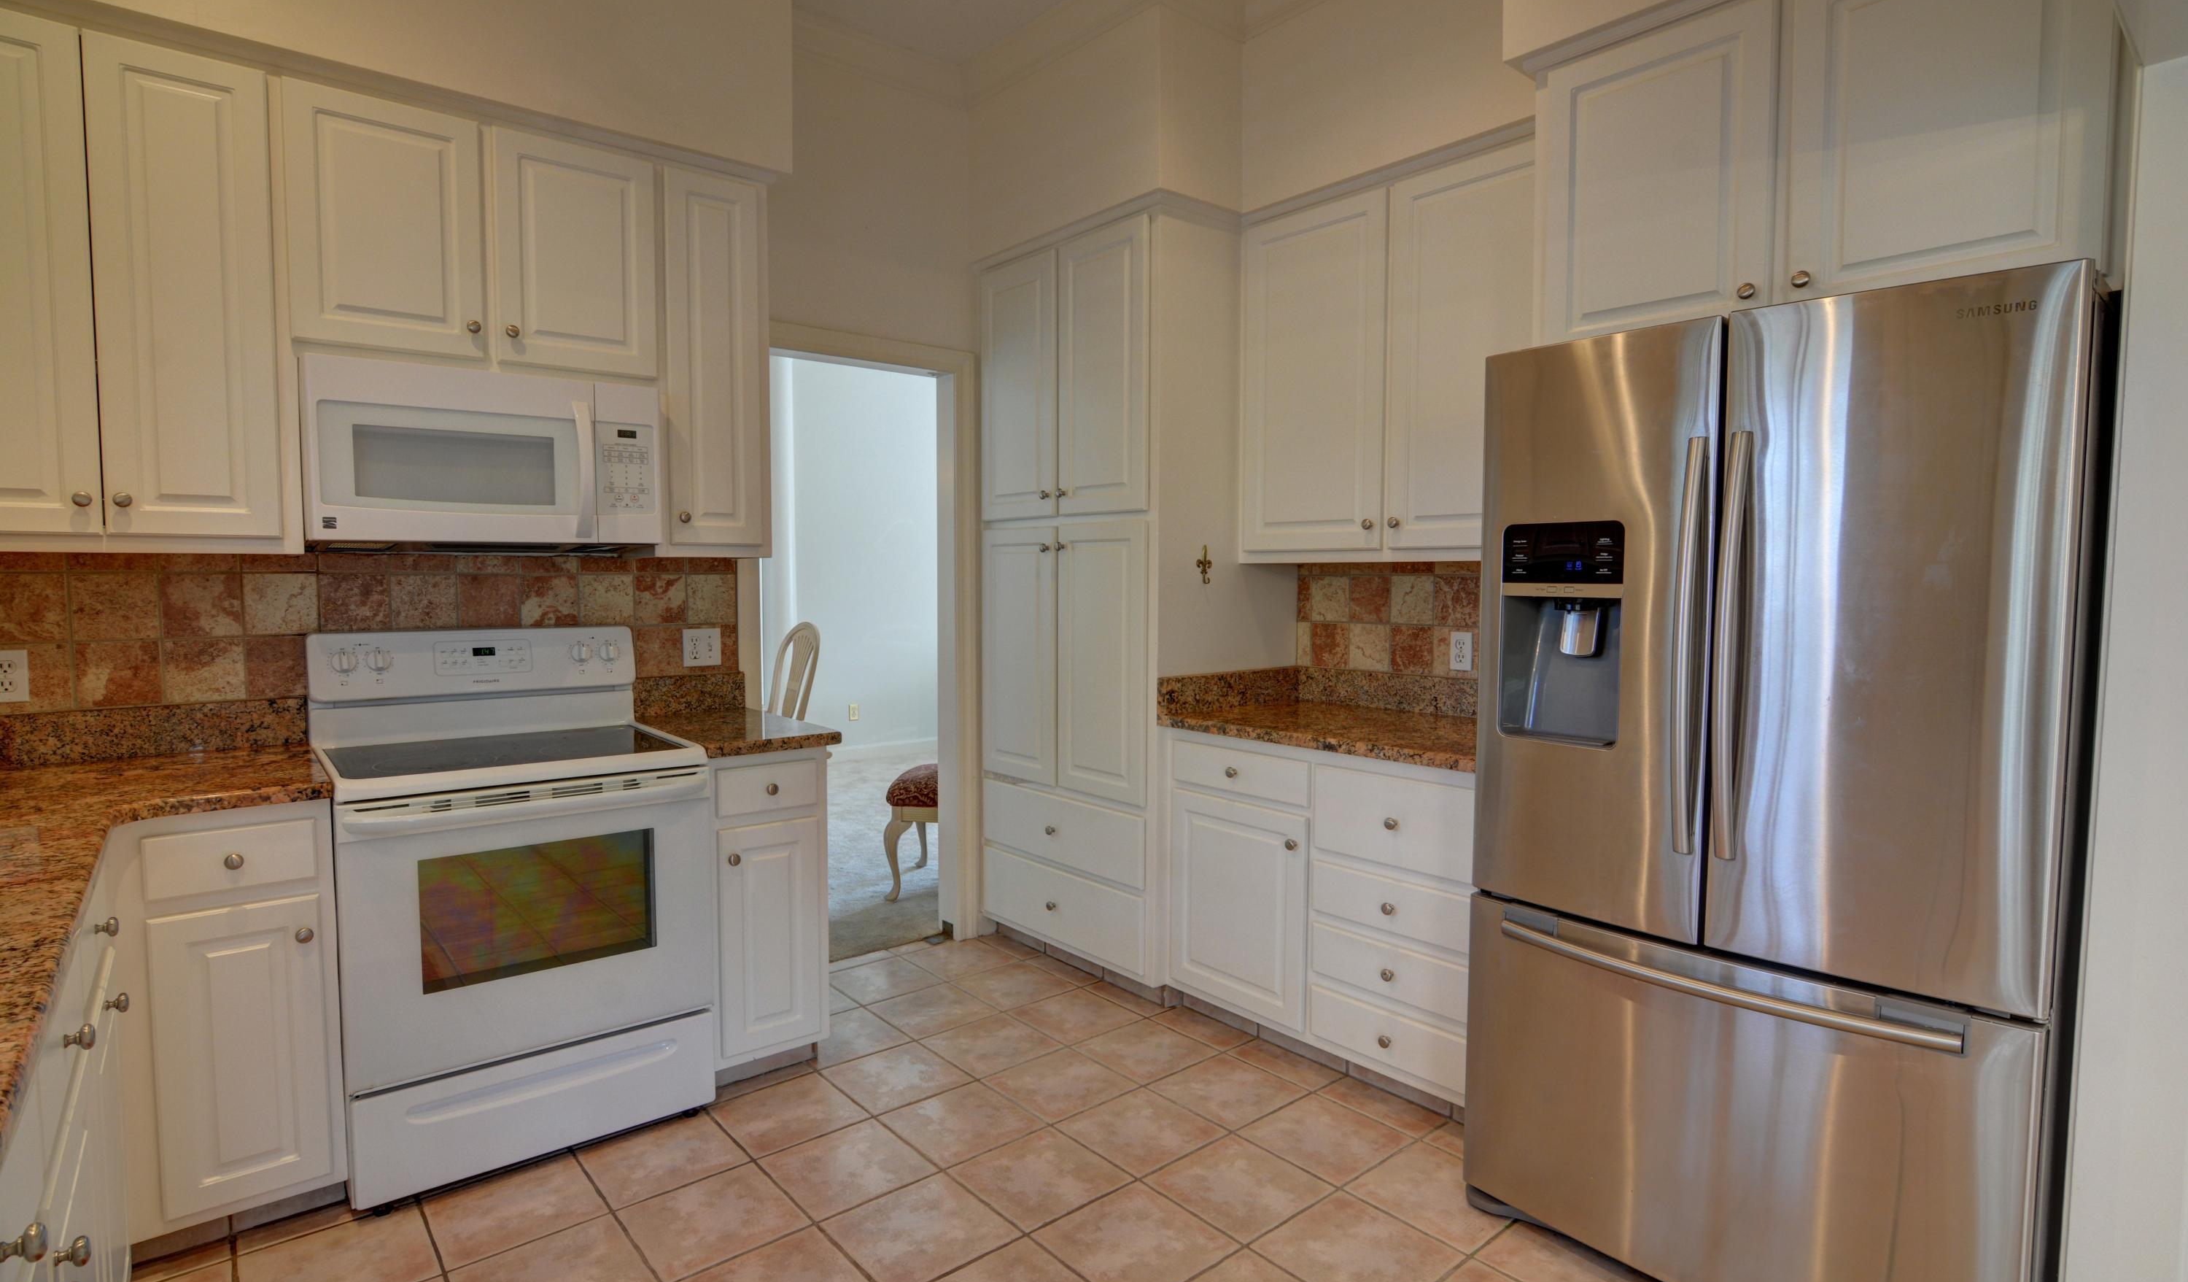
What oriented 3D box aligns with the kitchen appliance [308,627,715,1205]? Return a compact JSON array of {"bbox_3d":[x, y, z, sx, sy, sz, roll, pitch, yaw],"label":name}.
[{"bbox_3d":[-1.480,0.592,2.491,0.751,1.213,0.707,-3,5,-41],"label":"kitchen appliance"}]

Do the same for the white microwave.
[{"bbox_3d":[-1.585,-0.456,2.547,0.751,0.416,0.404,-3,5,-41],"label":"white microwave"}]

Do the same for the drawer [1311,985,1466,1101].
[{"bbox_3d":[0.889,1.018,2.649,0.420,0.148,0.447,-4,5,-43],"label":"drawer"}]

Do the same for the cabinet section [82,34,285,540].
[{"bbox_3d":[-2.054,-0.754,2.235,0.287,1.007,0.310,-2,4,-35],"label":"cabinet section"}]

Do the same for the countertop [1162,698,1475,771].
[{"bbox_3d":[0.812,0.266,2.876,0.695,0.035,1.058,-3,4,-43],"label":"countertop"}]

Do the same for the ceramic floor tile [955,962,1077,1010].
[{"bbox_3d":[-0.270,1.173,3.299,0.305,0.012,0.305,-3,4,-41],"label":"ceramic floor tile"}]

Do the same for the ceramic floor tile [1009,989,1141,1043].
[{"bbox_3d":[-0.060,1.180,3.054,0.300,0.012,0.300,-3,5,-40],"label":"ceramic floor tile"}]

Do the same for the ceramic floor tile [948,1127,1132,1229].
[{"bbox_3d":[-0.125,1.232,2.236,0.300,0.012,0.300,-3,5,-40],"label":"ceramic floor tile"}]

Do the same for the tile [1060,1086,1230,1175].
[{"bbox_3d":[0.119,1.222,2.423,0.305,0.012,0.305,-3,4,-41],"label":"tile"}]

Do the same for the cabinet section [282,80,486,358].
[{"bbox_3d":[-1.760,-0.990,2.430,0.369,0.563,0.310,-2,4,-35],"label":"cabinet section"}]

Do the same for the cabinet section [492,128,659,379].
[{"bbox_3d":[-1.431,-1.003,2.663,0.370,0.563,0.310,-2,4,-35],"label":"cabinet section"}]

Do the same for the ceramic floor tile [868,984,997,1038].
[{"bbox_3d":[-0.509,1.173,3.079,0.302,0.010,0.302,-3,5,-41],"label":"ceramic floor tile"}]

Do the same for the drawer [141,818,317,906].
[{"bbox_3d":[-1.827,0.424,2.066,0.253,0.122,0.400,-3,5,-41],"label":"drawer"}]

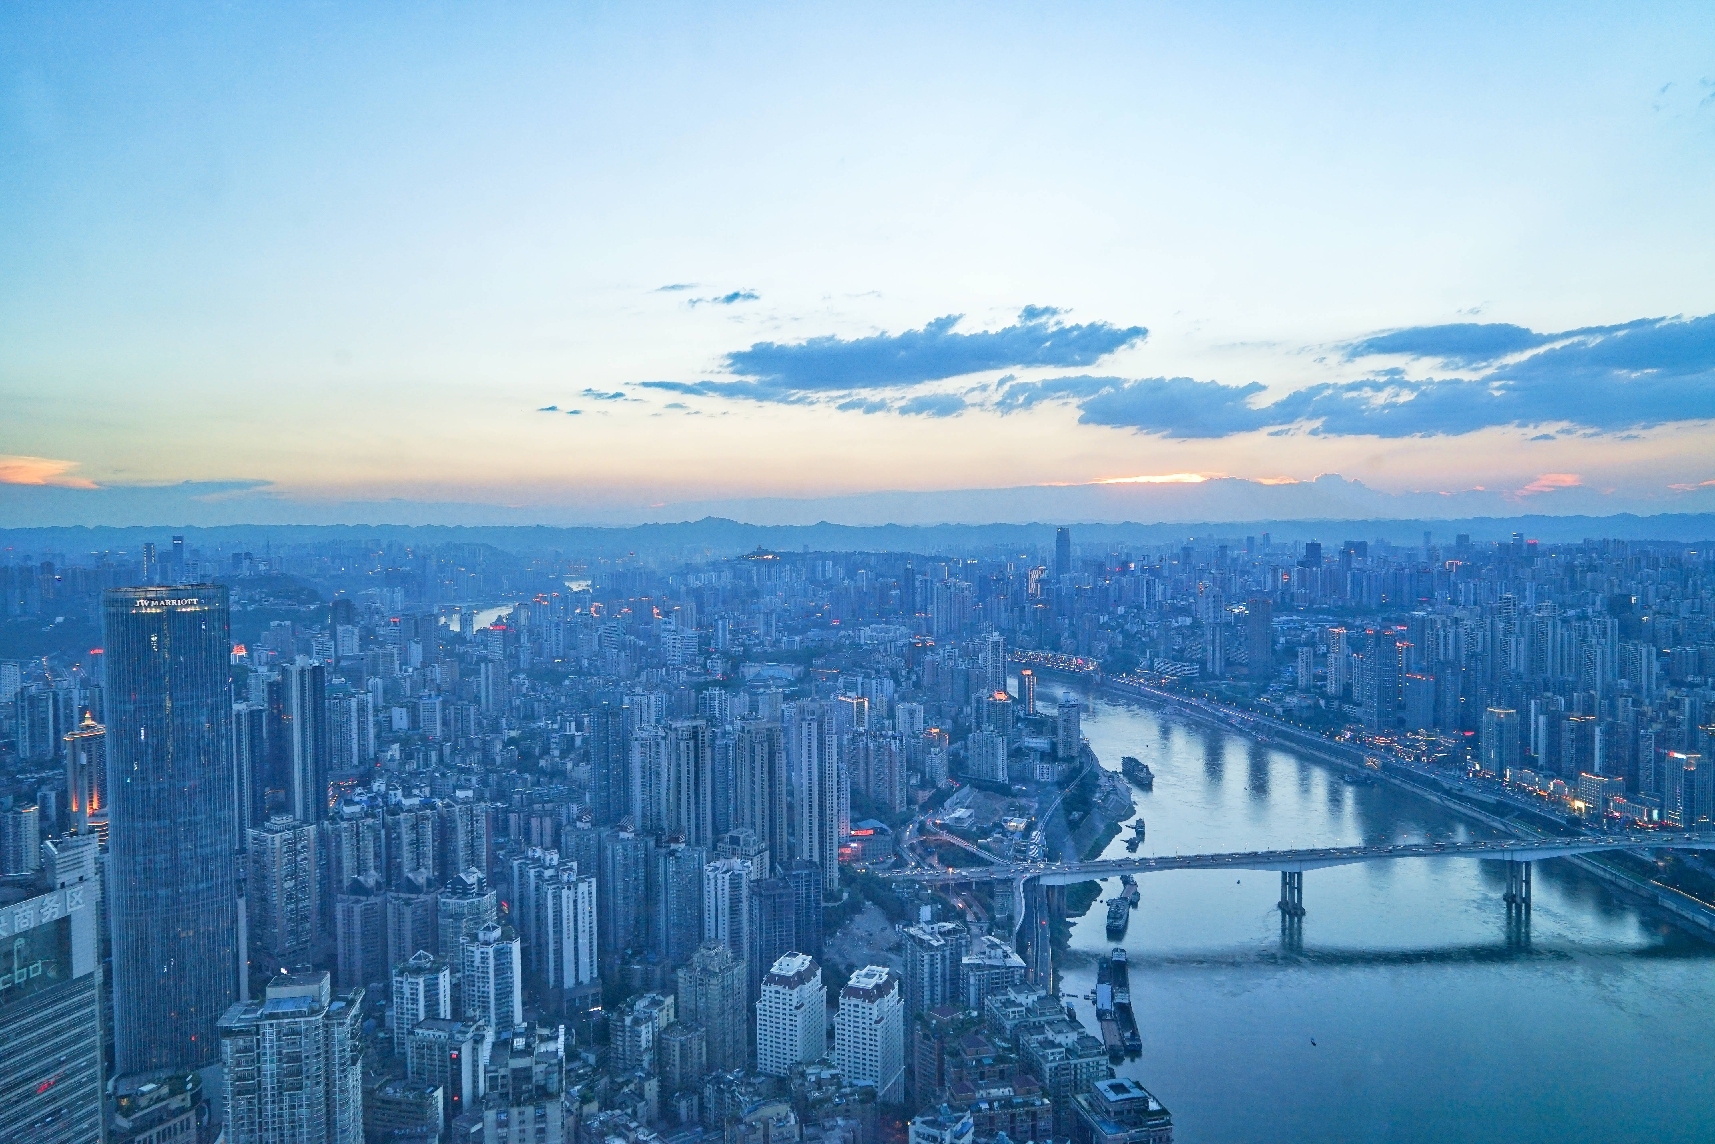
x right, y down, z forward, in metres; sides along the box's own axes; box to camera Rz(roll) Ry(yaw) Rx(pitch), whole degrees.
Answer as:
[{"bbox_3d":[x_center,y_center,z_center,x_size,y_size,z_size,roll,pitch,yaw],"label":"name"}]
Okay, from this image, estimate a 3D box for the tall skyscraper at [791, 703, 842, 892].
[{"bbox_3d":[-34.690,192.700,986.720,36.000,156.990,33.000,-1,2,-8],"label":"tall skyscraper"}]

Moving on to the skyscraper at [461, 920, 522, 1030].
[{"bbox_3d":[-227.400,252.700,714.700,29.000,65.100,22.000,0,2,13],"label":"skyscraper"}]

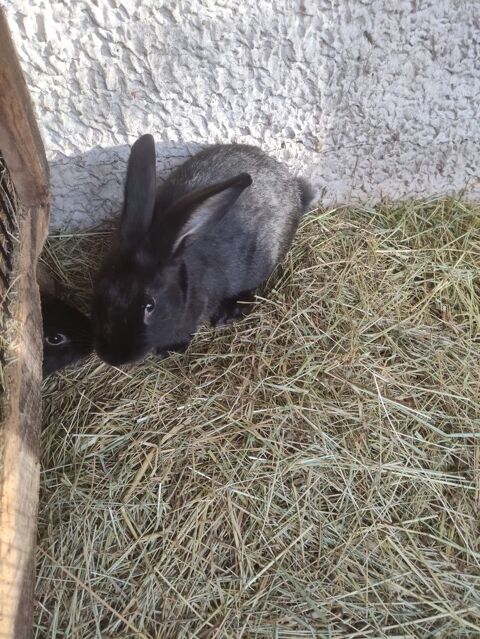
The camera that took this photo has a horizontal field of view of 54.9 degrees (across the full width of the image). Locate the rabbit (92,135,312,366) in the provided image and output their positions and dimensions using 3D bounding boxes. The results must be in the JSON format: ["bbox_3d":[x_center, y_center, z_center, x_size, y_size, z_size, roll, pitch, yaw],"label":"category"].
[{"bbox_3d":[-0.022,-0.110,0.522,0.155,0.198,0.337,30,50,28],"label":"rabbit"}]

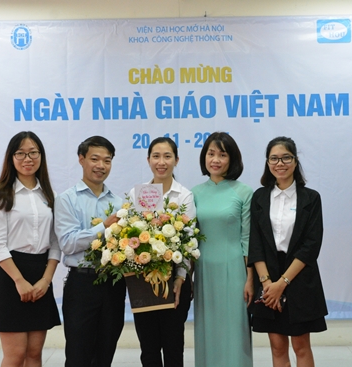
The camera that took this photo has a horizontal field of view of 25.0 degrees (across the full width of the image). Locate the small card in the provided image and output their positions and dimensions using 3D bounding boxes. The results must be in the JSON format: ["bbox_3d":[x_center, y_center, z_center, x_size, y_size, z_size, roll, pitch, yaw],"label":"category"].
[{"bbox_3d":[-0.131,0.076,3.870,0.138,0.142,0.010,-3,-3,0],"label":"small card"}]

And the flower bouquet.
[{"bbox_3d":[-0.151,0.337,3.820,0.580,0.540,0.420,-5,1,0],"label":"flower bouquet"}]

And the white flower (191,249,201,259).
[{"bbox_3d":[0.098,0.340,3.830,0.045,0.050,0.045,-2,3,-37],"label":"white flower"}]

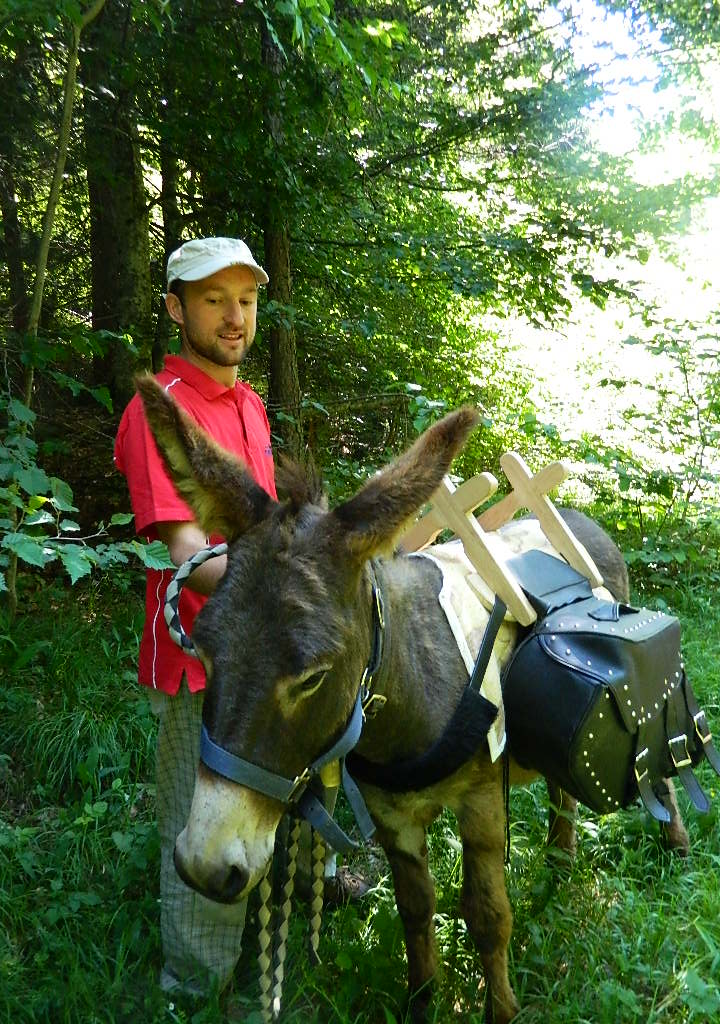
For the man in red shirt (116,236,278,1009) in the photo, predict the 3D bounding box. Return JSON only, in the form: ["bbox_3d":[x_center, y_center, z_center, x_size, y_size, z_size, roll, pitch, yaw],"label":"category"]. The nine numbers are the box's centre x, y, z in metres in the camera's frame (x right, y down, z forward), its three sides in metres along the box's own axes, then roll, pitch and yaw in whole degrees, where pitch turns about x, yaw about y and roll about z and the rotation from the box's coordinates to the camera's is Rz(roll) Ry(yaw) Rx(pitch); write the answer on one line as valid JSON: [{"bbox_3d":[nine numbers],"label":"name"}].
[{"bbox_3d":[-0.310,0.322,1.950,0.460,1.840,0.560,8,14,33],"label":"man in red shirt"}]

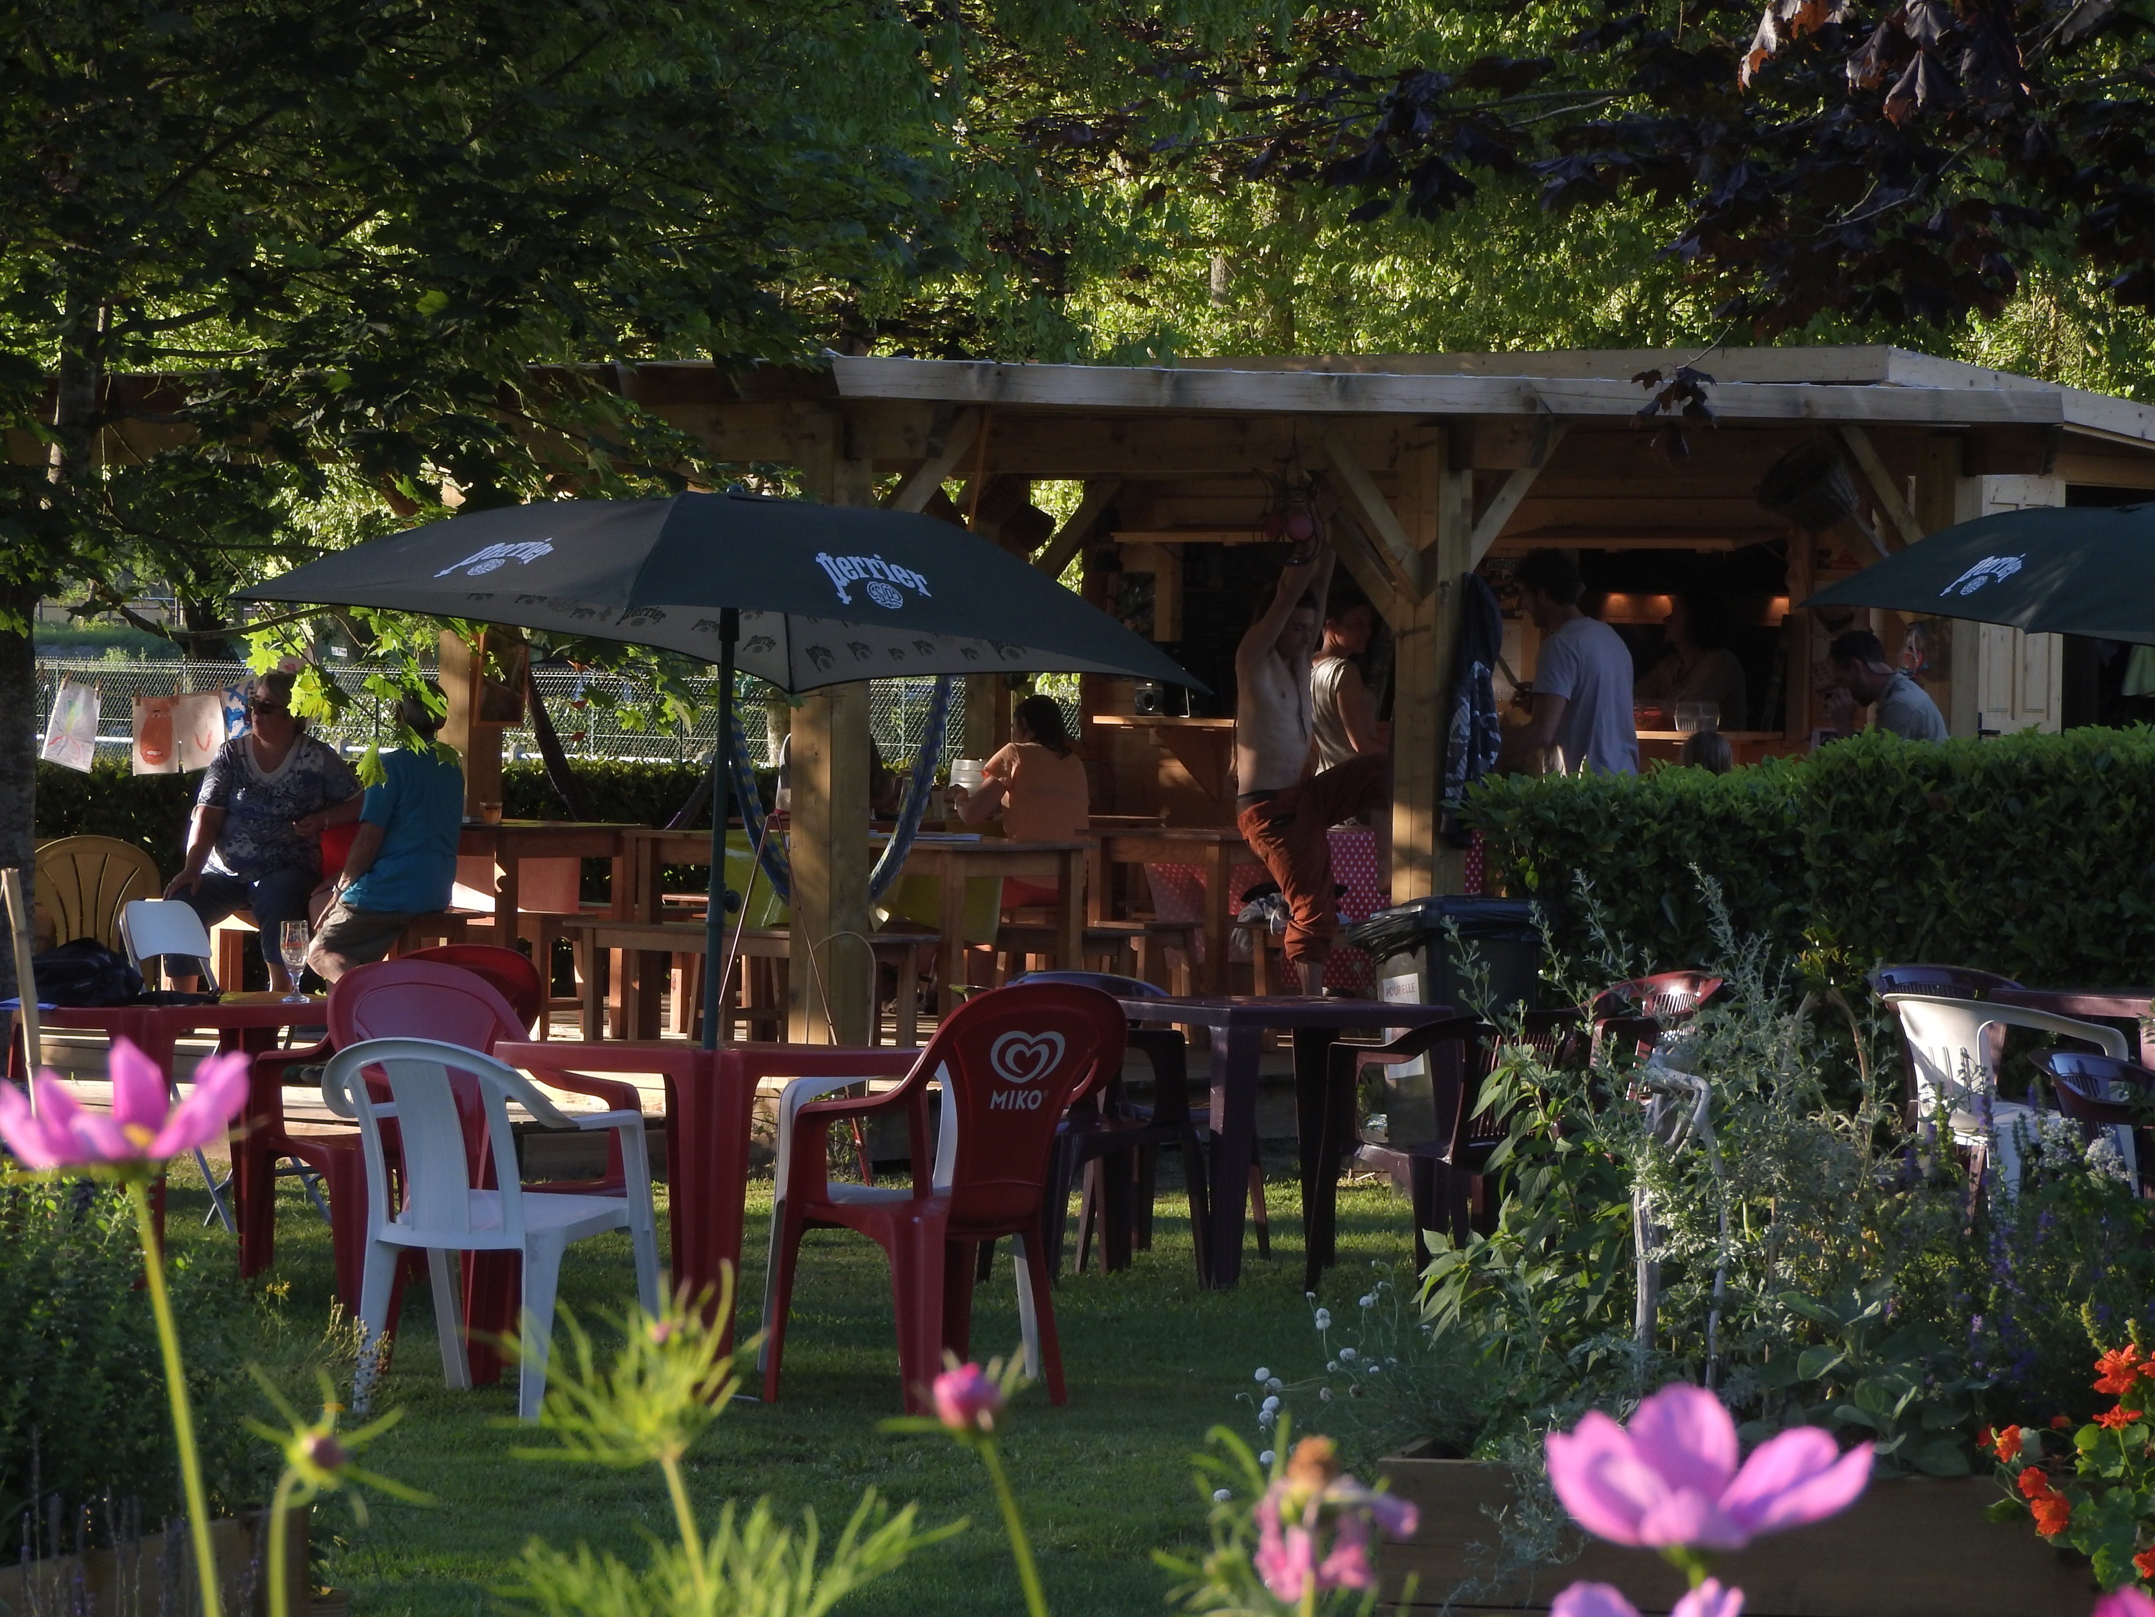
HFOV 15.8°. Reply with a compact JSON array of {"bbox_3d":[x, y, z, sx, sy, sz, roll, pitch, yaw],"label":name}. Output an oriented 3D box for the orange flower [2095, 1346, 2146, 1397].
[{"bbox_3d":[1.112,0.600,8.300,0.050,0.052,0.045,0,0,0],"label":"orange flower"}]

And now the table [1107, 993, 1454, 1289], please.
[{"bbox_3d":[0.515,0.873,20.450,0.720,0.725,0.720,0,0,-28],"label":"table"}]

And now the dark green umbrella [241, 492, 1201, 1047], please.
[{"bbox_3d":[-0.760,0.280,16.500,1.460,1.900,1.460,3,-1,-38],"label":"dark green umbrella"}]

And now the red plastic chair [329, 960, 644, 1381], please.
[{"bbox_3d":[-1.293,0.795,17.000,0.580,0.880,0.580,0,0,32],"label":"red plastic chair"}]

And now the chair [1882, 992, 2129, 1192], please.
[{"bbox_3d":[2.720,0.930,22.700,0.570,0.780,0.570,1,0,-36],"label":"chair"}]

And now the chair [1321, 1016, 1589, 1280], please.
[{"bbox_3d":[0.955,0.893,20.200,0.570,0.770,0.570,1,0,44],"label":"chair"}]

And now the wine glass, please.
[{"bbox_3d":[-2.020,0.396,20.100,0.072,0.207,0.072,0,0,0],"label":"wine glass"}]

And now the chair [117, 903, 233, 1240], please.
[{"bbox_3d":[-2.330,0.715,21.600,0.510,0.890,0.460,1,0,42],"label":"chair"}]

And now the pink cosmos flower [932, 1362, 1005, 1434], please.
[{"bbox_3d":[-0.029,0.159,2.100,0.019,0.019,0.019,-12,0,0],"label":"pink cosmos flower"}]

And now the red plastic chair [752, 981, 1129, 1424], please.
[{"bbox_3d":[-0.300,0.797,16.100,0.570,0.870,0.580,1,0,-43],"label":"red plastic chair"}]

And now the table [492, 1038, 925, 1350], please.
[{"bbox_3d":[-0.769,0.862,16.300,0.730,0.727,0.730,0,0,44],"label":"table"}]

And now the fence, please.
[{"bbox_3d":[-5.250,-0.665,70.300,0.070,1.150,17.000,0,0,-37],"label":"fence"}]

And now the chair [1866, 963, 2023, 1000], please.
[{"bbox_3d":[2.820,0.890,24.100,0.570,0.810,0.570,1,0,-37],"label":"chair"}]

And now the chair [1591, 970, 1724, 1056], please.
[{"bbox_3d":[1.550,0.868,22.300,0.570,0.820,0.570,1,0,-37],"label":"chair"}]

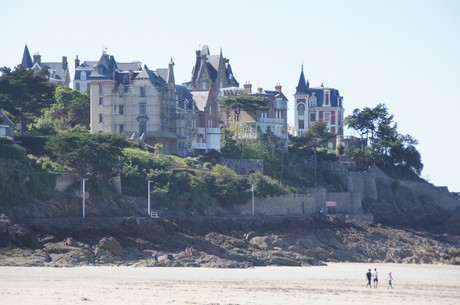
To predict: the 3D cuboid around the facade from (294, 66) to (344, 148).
[{"bbox_3d":[20.070,-9.870,472.000,9.600,18.840,9.300,0,-2,12],"label":"facade"}]

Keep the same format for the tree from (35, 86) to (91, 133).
[{"bbox_3d":[-32.470,-8.140,408.000,10.800,9.310,9.500,0,-2,0],"label":"tree"}]

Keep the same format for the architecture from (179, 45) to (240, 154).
[{"bbox_3d":[-4.240,-10.950,435.000,11.000,22.740,11.500,0,-2,-10],"label":"architecture"}]

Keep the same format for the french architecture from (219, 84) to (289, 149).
[{"bbox_3d":[4.970,-7.510,445.000,13.000,14.590,11.500,0,-2,-15],"label":"french architecture"}]

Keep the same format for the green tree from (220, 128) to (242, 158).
[{"bbox_3d":[0.310,-1.830,428.000,4.500,6.100,4.300,0,-2,0],"label":"green tree"}]

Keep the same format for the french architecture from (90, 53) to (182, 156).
[{"bbox_3d":[-17.870,-9.460,398.000,15.300,19.670,13.000,0,-2,10],"label":"french architecture"}]

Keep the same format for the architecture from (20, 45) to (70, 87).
[{"bbox_3d":[-40.760,-16.570,465.000,10.500,14.300,9.500,0,-2,5],"label":"architecture"}]

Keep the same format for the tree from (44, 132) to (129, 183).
[{"bbox_3d":[-25.050,0.880,370.000,14.300,9.490,12.000,0,-2,0],"label":"tree"}]

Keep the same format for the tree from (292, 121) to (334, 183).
[{"bbox_3d":[17.850,0.110,450.000,9.000,13.900,8.500,0,-2,0],"label":"tree"}]

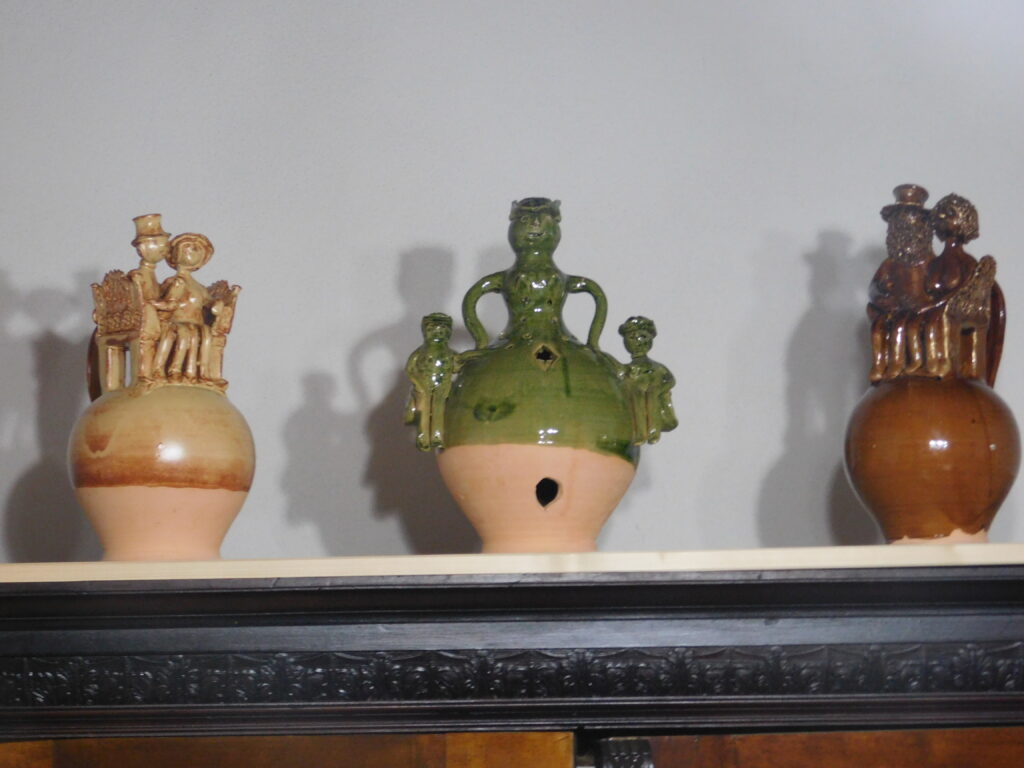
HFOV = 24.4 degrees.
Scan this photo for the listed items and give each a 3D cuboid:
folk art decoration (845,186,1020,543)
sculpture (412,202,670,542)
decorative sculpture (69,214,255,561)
[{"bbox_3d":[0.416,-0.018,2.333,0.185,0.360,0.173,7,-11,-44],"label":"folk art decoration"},{"bbox_3d":[0.025,-0.008,2.360,0.271,0.362,0.207,0,-8,-3],"label":"sculpture"},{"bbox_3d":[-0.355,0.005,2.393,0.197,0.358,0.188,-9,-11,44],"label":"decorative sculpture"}]

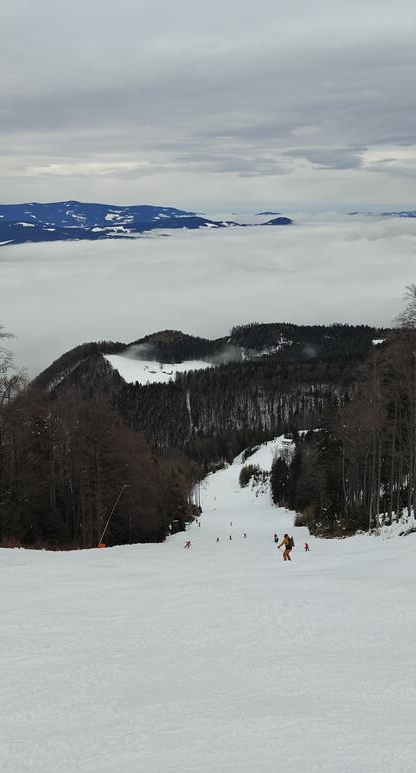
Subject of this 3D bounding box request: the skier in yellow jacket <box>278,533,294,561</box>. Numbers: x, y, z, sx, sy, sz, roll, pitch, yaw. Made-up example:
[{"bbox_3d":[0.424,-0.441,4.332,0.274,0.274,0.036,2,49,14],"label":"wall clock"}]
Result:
[{"bbox_3d":[4.484,9.237,39.200,0.830,1.700,0.700,9,17,32],"label":"skier in yellow jacket"}]

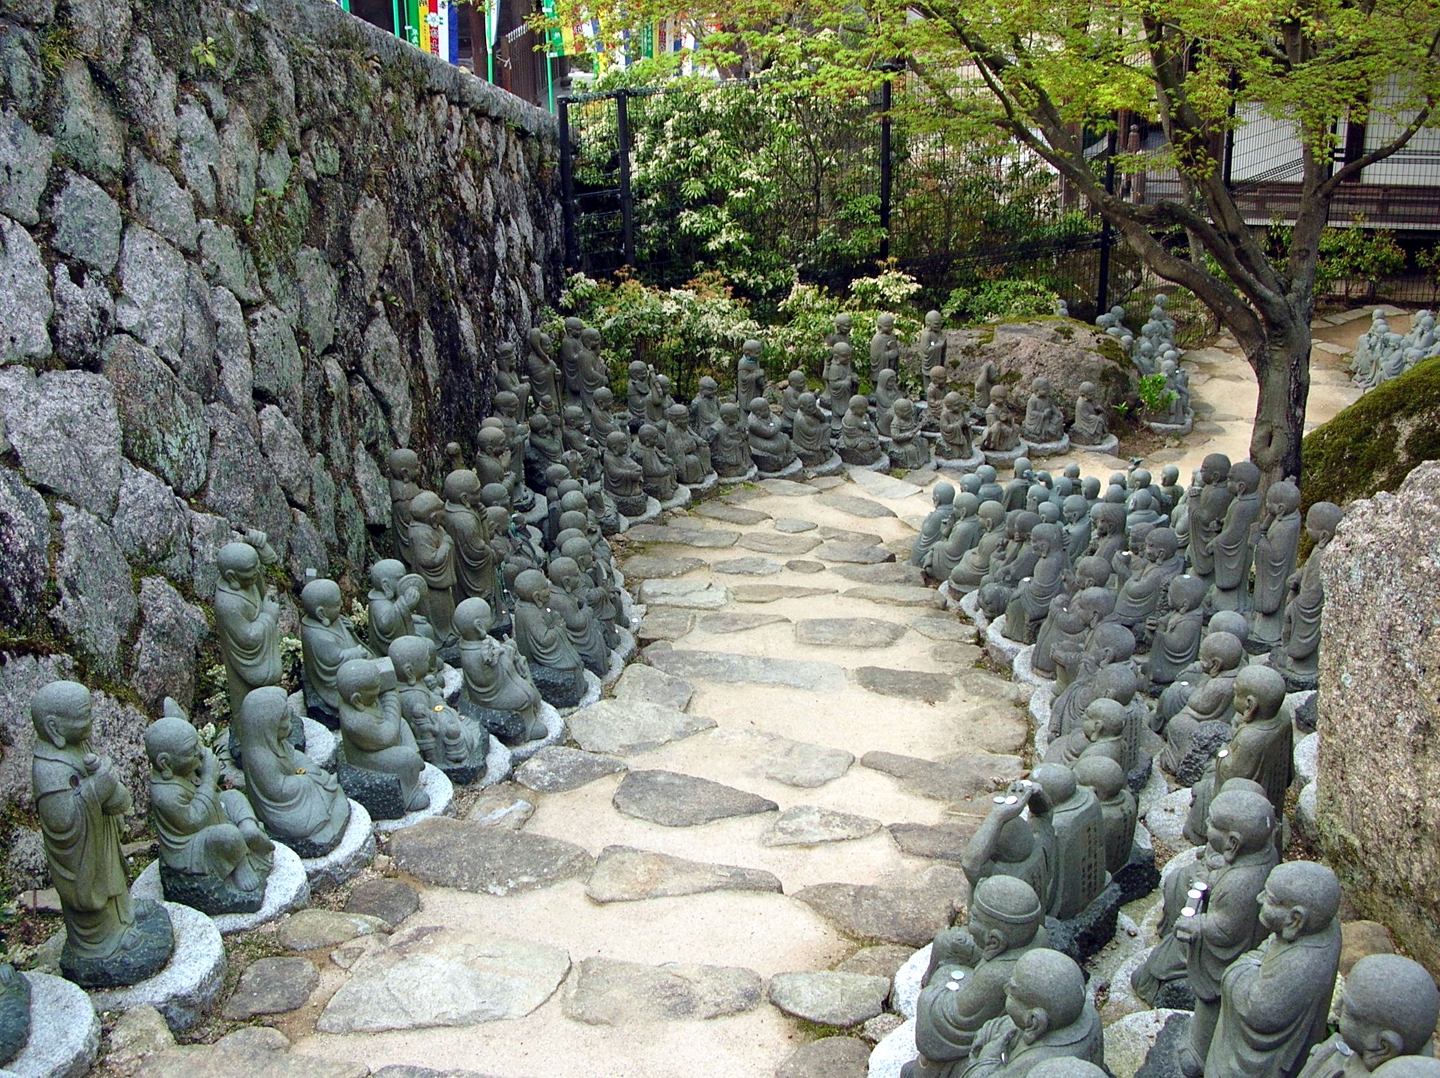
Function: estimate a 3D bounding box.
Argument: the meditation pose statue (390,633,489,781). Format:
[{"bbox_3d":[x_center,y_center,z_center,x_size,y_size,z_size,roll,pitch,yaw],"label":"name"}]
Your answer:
[{"bbox_3d":[-0.737,0.434,4.600,0.260,0.370,0.210,3,19,12],"label":"meditation pose statue"}]

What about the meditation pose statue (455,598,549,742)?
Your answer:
[{"bbox_3d":[-0.605,0.338,4.740,0.230,0.381,0.205,0,20,4],"label":"meditation pose statue"}]

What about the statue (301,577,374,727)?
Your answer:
[{"bbox_3d":[-1.062,0.297,4.870,0.230,0.390,0.210,0,19,3],"label":"statue"}]

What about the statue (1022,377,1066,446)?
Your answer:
[{"bbox_3d":[1.940,-0.767,10.400,0.215,0.379,0.245,-14,24,-32],"label":"statue"}]

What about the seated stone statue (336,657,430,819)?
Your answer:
[{"bbox_3d":[-0.852,0.486,4.400,0.240,0.385,0.210,2,19,10],"label":"seated stone statue"}]

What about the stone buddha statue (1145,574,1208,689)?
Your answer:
[{"bbox_3d":[1.307,0.255,4.980,0.185,0.330,0.195,6,21,20],"label":"stone buddha statue"}]

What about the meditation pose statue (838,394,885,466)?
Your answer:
[{"bbox_3d":[0.678,-0.535,8.350,0.210,0.327,0.200,-14,26,-30],"label":"meditation pose statue"}]

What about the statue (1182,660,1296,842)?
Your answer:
[{"bbox_3d":[1.122,0.448,3.752,0.220,0.400,0.210,13,24,34],"label":"statue"}]

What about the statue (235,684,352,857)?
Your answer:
[{"bbox_3d":[-0.900,0.466,3.680,0.235,0.354,0.200,4,22,11],"label":"statue"}]

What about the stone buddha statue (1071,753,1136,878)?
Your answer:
[{"bbox_3d":[0.838,0.626,3.830,0.210,0.345,0.200,9,21,27],"label":"stone buddha statue"}]

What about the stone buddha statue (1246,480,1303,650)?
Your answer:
[{"bbox_3d":[1.679,0.067,5.280,0.150,0.522,0.150,10,24,24],"label":"stone buddha statue"}]

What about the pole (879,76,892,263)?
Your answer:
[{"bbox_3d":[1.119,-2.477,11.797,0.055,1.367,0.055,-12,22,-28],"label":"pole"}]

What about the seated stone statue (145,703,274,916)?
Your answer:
[{"bbox_3d":[-1.071,0.561,3.680,0.250,0.405,0.215,3,19,12],"label":"seated stone statue"}]

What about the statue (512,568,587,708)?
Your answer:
[{"bbox_3d":[-0.494,0.267,4.990,0.215,0.385,0.205,-2,20,-3],"label":"statue"}]

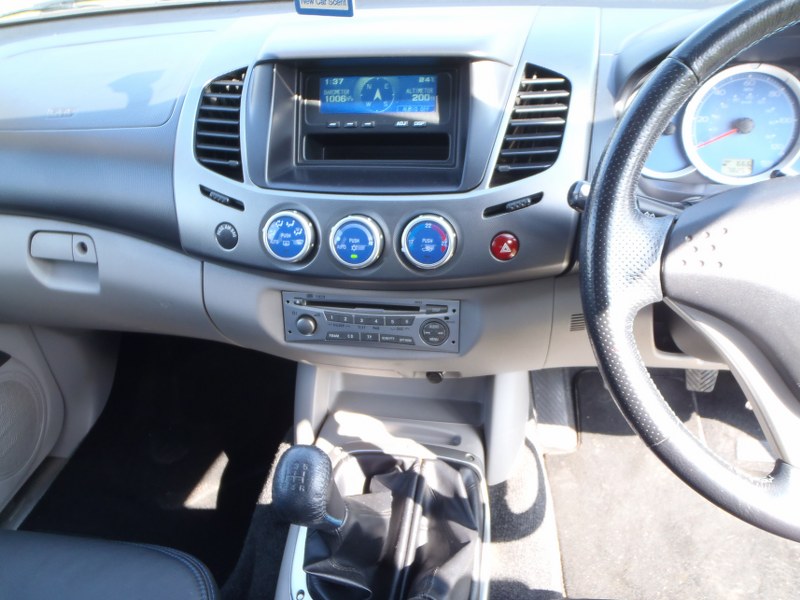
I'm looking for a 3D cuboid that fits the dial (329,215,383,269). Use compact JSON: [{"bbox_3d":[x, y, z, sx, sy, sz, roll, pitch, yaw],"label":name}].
[{"bbox_3d":[-0.040,-0.054,0.598,0.050,0.050,0.022,3,2,10],"label":"dial"}]

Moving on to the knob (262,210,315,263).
[{"bbox_3d":[-0.106,-0.060,0.613,0.050,0.050,0.022,5,3,14],"label":"knob"}]

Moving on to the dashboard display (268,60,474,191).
[{"bbox_3d":[-0.029,-0.166,0.625,0.198,0.122,0.047,3,3,10],"label":"dashboard display"}]

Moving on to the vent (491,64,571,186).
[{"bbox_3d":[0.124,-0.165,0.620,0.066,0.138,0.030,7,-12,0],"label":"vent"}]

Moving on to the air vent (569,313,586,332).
[{"bbox_3d":[0.182,0.022,0.659,0.022,0.019,0.008,-1,22,3],"label":"air vent"}]

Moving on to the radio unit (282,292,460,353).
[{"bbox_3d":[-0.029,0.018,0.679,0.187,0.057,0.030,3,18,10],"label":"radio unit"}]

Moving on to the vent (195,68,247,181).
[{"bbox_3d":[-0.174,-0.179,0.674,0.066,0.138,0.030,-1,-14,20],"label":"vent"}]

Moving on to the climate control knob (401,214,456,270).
[{"bbox_3d":[0.026,-0.053,0.590,0.050,0.050,0.022,0,2,6],"label":"climate control knob"}]

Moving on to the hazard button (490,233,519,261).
[{"bbox_3d":[0.095,-0.049,0.592,0.026,0.026,0.012,-1,3,2],"label":"hazard button"}]

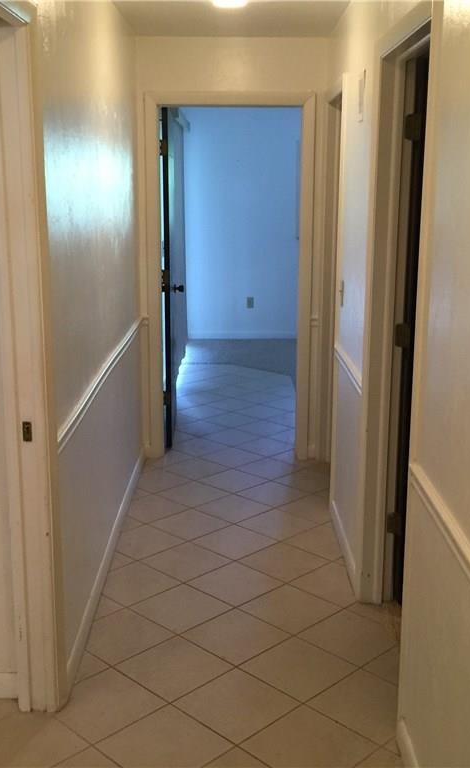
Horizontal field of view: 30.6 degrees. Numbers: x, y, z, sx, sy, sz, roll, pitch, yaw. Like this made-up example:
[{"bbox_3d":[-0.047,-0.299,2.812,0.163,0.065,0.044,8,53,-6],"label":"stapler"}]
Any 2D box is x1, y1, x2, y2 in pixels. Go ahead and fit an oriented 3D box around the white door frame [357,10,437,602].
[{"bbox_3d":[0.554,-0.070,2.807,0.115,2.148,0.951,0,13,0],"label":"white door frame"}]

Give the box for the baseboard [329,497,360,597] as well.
[{"bbox_3d":[0.498,0.732,3.906,0.014,0.088,0.861,0,13,0],"label":"baseboard"}]

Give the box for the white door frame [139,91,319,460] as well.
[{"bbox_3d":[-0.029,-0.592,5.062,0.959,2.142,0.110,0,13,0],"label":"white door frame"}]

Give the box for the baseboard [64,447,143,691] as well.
[{"bbox_3d":[-0.553,0.697,4.045,0.014,0.088,2.485,0,13,0],"label":"baseboard"}]

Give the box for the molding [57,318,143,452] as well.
[{"bbox_3d":[-0.547,-0.092,3.870,0.022,0.062,2.468,0,13,0],"label":"molding"}]

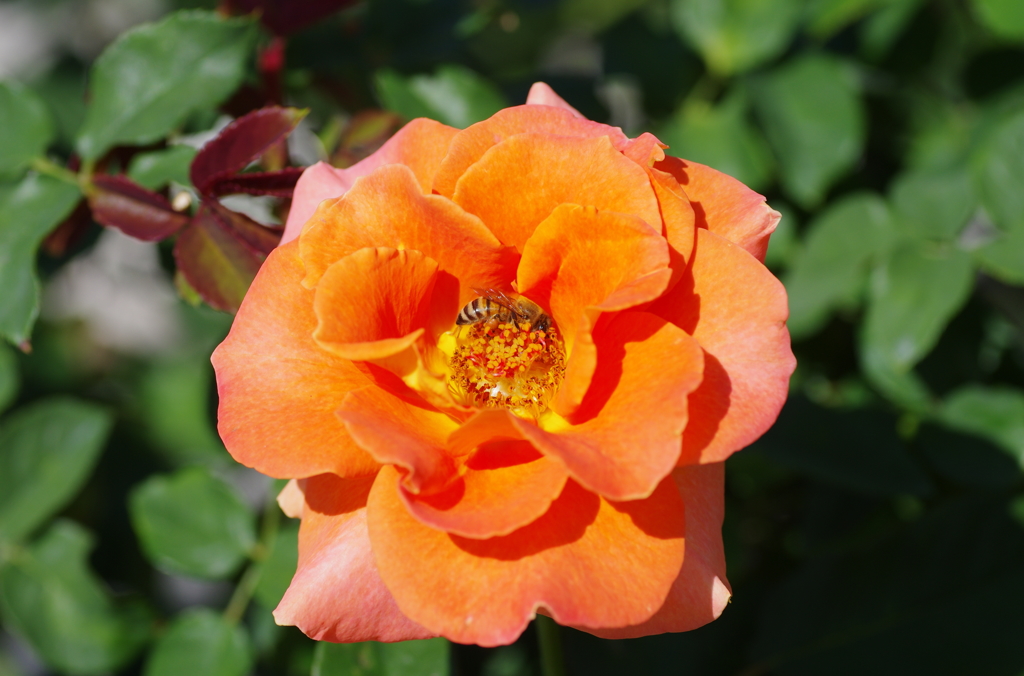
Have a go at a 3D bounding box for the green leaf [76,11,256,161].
[{"bbox_3d":[-0.054,-0.039,0.598,0.036,0.008,0.019,-41,72,-16],"label":"green leaf"}]

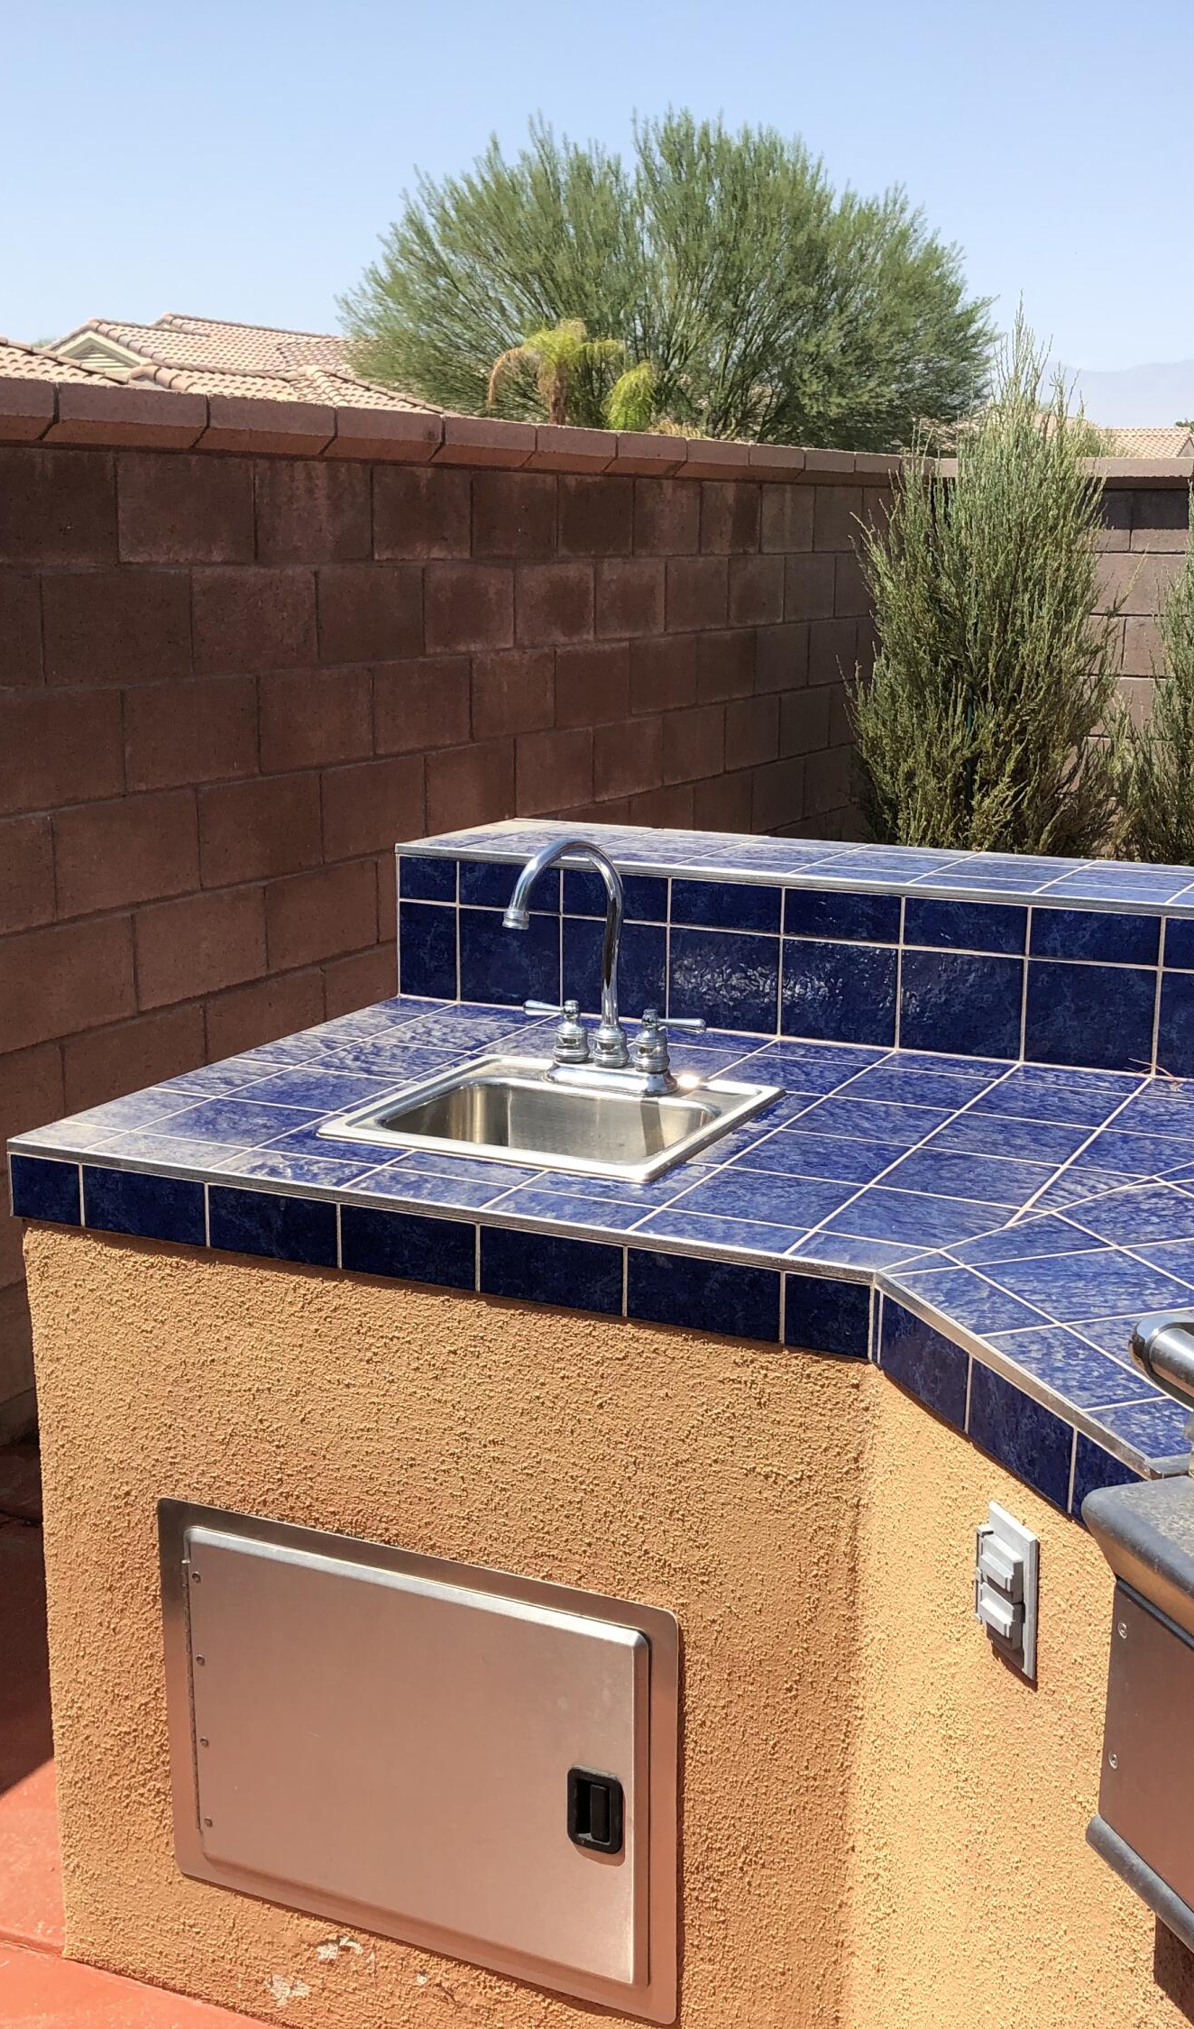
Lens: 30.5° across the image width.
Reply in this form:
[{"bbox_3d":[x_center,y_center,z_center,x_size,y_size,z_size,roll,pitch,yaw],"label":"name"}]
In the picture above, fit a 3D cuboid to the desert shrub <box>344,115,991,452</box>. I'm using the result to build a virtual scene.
[{"bbox_3d":[0.693,-5.839,21.229,6.172,5.344,5.864,1,12,2],"label":"desert shrub"}]

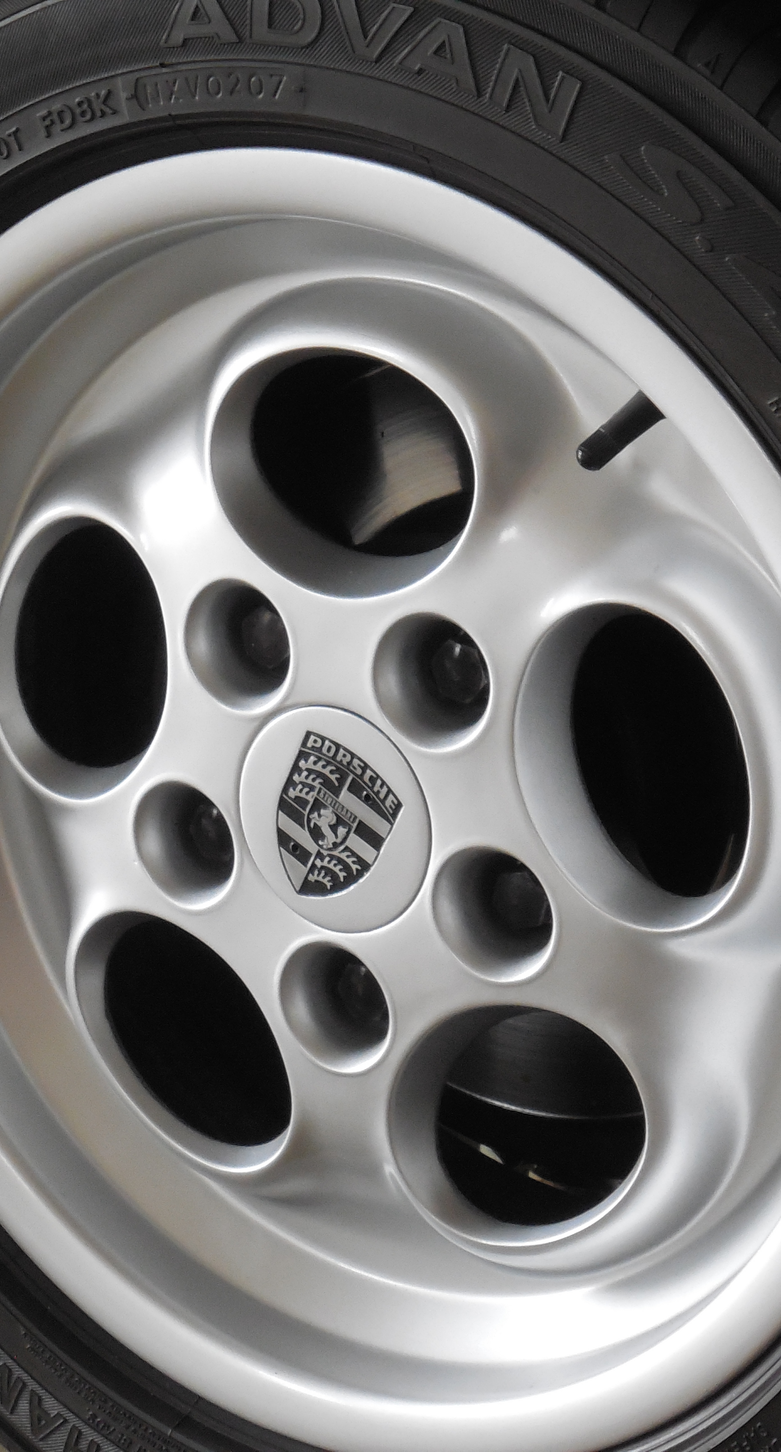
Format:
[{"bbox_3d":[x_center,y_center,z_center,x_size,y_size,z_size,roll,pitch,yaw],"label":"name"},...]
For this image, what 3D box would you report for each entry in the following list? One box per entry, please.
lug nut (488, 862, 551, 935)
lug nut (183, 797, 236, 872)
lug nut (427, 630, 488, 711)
[{"bbox_3d":[0.048,0.054,1.145,0.025,0.025,0.024,11,20,33],"label":"lug nut"},{"bbox_3d":[-0.054,0.034,1.213,0.025,0.025,0.024,11,20,33],"label":"lug nut"},{"bbox_3d":[0.028,-0.020,1.138,0.025,0.025,0.024,11,20,33],"label":"lug nut"}]

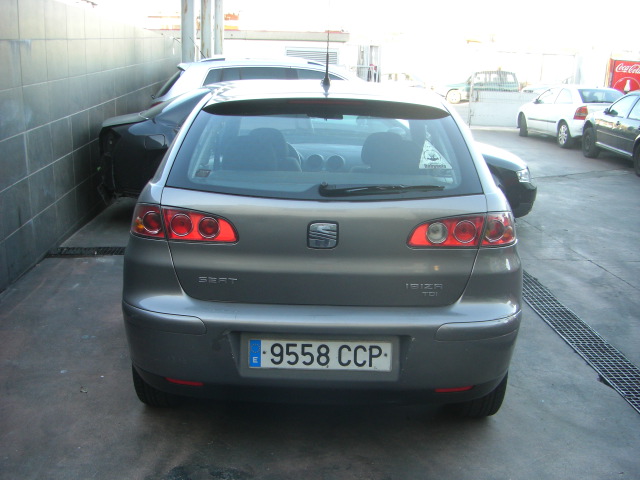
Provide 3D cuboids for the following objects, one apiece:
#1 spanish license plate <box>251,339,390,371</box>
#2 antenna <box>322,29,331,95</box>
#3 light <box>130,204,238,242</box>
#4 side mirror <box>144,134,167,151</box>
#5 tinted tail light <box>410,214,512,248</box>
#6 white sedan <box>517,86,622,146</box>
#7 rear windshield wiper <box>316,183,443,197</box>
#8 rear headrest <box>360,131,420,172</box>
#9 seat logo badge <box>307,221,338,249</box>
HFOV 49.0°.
[{"bbox_3d":[0.003,0.426,2.585,0.520,0.110,0.020,2,16,0],"label":"spanish license plate"},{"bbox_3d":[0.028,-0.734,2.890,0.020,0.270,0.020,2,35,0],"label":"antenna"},{"bbox_3d":[-0.512,-0.068,2.645,0.440,0.130,0.140,4,16,7],"label":"light"},{"bbox_3d":[-1.580,-0.937,6.750,0.210,0.165,0.100,2,16,0],"label":"side mirror"},{"bbox_3d":[0.538,-0.030,2.645,0.440,0.130,0.140,0,16,-7],"label":"tinted tail light"},{"bbox_3d":[6.270,-3.050,17.200,1.710,1.430,4.150,1,14,-5],"label":"white sedan"},{"bbox_3d":[0.230,-0.189,2.630,0.475,0.055,0.070,2,16,0],"label":"rear windshield wiper"},{"bbox_3d":[0.351,-0.442,3.550,0.280,0.200,0.120,2,16,0],"label":"rear headrest"},{"bbox_3d":[0.014,-0.017,2.590,0.114,0.105,0.020,2,16,0],"label":"seat logo badge"}]

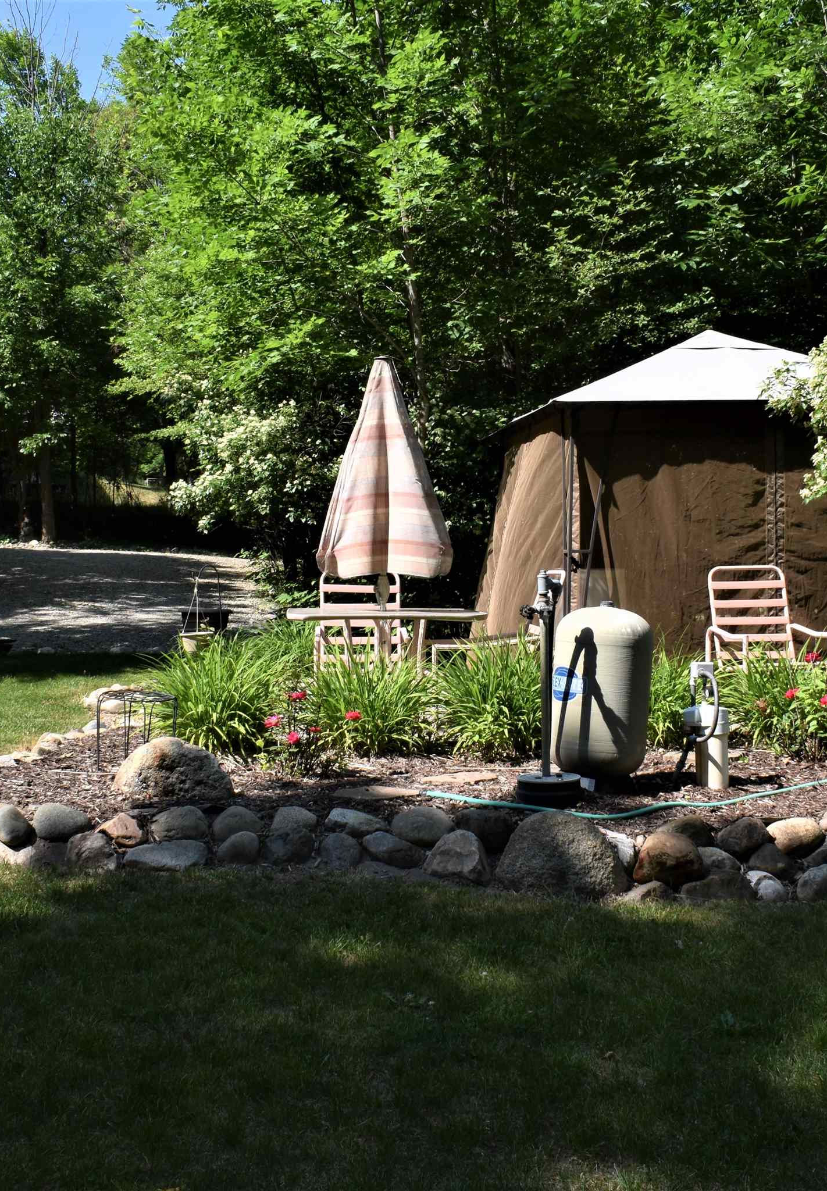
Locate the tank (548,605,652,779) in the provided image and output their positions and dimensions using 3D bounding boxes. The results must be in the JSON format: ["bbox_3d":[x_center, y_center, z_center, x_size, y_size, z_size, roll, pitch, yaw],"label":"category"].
[{"bbox_3d":[1.020,0.499,7.261,0.530,0.955,0.530,0,1,0],"label":"tank"}]

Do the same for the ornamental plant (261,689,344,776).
[{"bbox_3d":[-0.600,0.741,7.266,0.440,0.430,0.420,0,1,0],"label":"ornamental plant"}]

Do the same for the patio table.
[{"bbox_3d":[-0.165,0.451,8.140,1.200,0.715,1.130,0,1,0],"label":"patio table"}]

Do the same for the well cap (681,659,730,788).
[{"bbox_3d":[1.480,0.648,6.784,0.240,0.635,0.240,0,1,0],"label":"well cap"}]

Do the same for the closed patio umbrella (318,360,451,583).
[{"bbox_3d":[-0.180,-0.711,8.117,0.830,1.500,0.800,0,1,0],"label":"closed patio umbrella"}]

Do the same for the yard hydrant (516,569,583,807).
[{"bbox_3d":[0.640,0.424,6.370,0.310,1.100,0.310,0,1,0],"label":"yard hydrant"}]

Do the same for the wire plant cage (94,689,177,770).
[{"bbox_3d":[-1.550,0.761,7.516,0.470,0.420,0.450,0,1,0],"label":"wire plant cage"}]

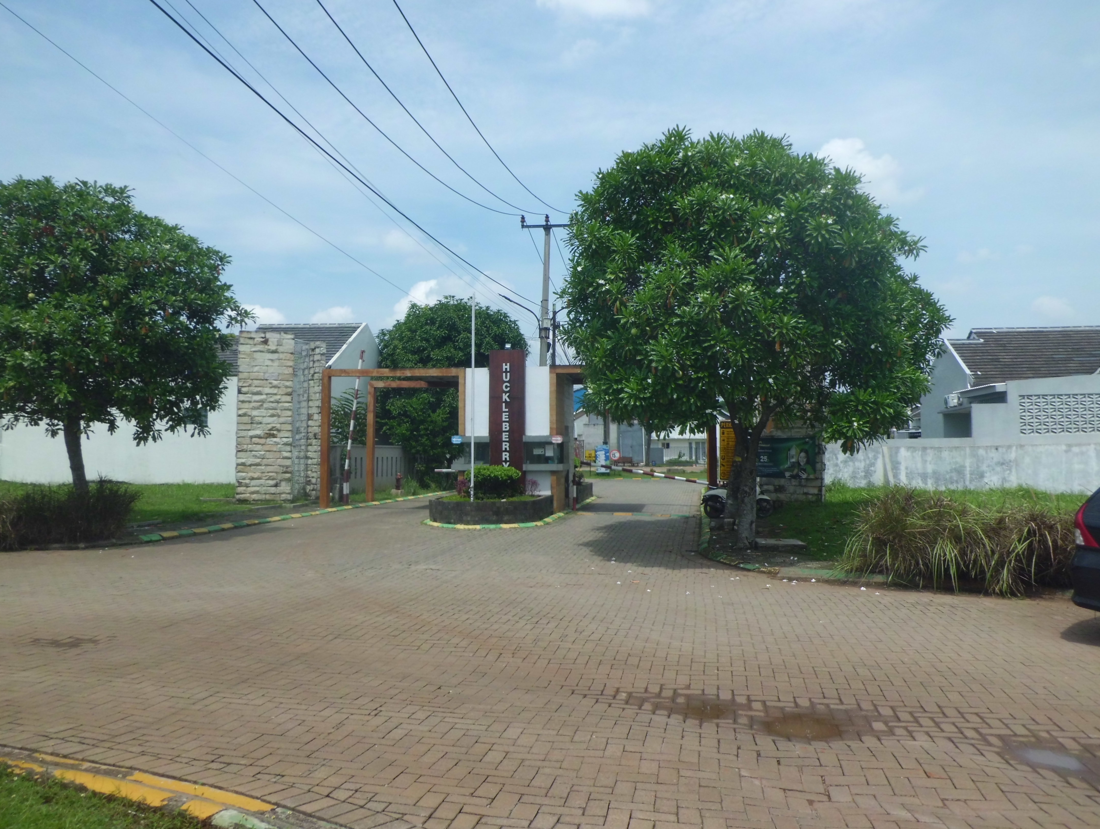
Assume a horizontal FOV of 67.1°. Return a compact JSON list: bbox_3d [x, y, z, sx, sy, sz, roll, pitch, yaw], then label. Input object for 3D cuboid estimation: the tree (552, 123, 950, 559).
[{"bbox_3d":[3.600,-1.333,14.598,6.700,7.200,6.500,0,-3,0],"label":"tree"}]

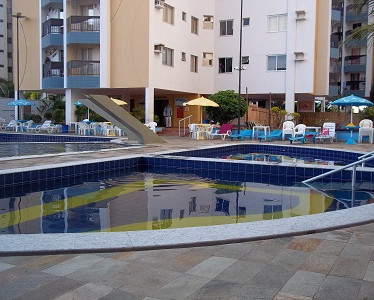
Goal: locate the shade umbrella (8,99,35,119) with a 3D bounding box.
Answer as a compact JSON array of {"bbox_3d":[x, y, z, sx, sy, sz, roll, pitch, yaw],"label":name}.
[{"bbox_3d":[-10.960,-2.283,27.600,1.850,2.220,1.850,-1,5,-22],"label":"shade umbrella"}]

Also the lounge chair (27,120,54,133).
[{"bbox_3d":[-9.998,-1.603,28.678,1.650,0.800,0.680,-3,6,-45],"label":"lounge chair"}]

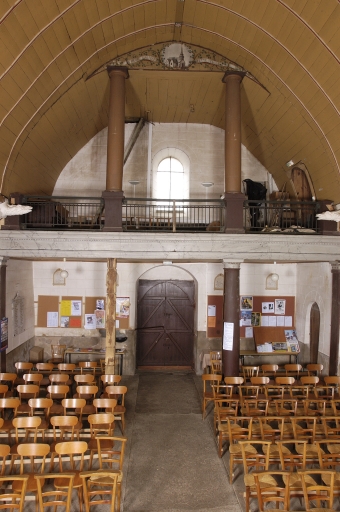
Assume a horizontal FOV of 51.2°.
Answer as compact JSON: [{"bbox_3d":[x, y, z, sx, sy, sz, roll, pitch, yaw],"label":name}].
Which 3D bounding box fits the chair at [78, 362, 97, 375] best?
[{"bbox_3d":[-1.862,2.864,7.971,0.430,0.820,0.480,1,-2,-7],"label":"chair"}]

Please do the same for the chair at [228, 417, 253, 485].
[{"bbox_3d":[1.037,2.807,5.084,0.420,0.820,0.450,1,-2,-1],"label":"chair"}]

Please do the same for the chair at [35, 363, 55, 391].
[{"bbox_3d":[-2.958,2.945,8.223,0.420,0.780,0.470,1,-2,-3],"label":"chair"}]

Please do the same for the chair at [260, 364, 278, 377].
[{"bbox_3d":[2.339,2.942,8.039,0.430,0.820,0.480,1,-2,-1],"label":"chair"}]

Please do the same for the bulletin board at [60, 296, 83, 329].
[{"bbox_3d":[-2.804,1.626,10.199,0.591,0.903,0.030,1,-1,-3],"label":"bulletin board"}]

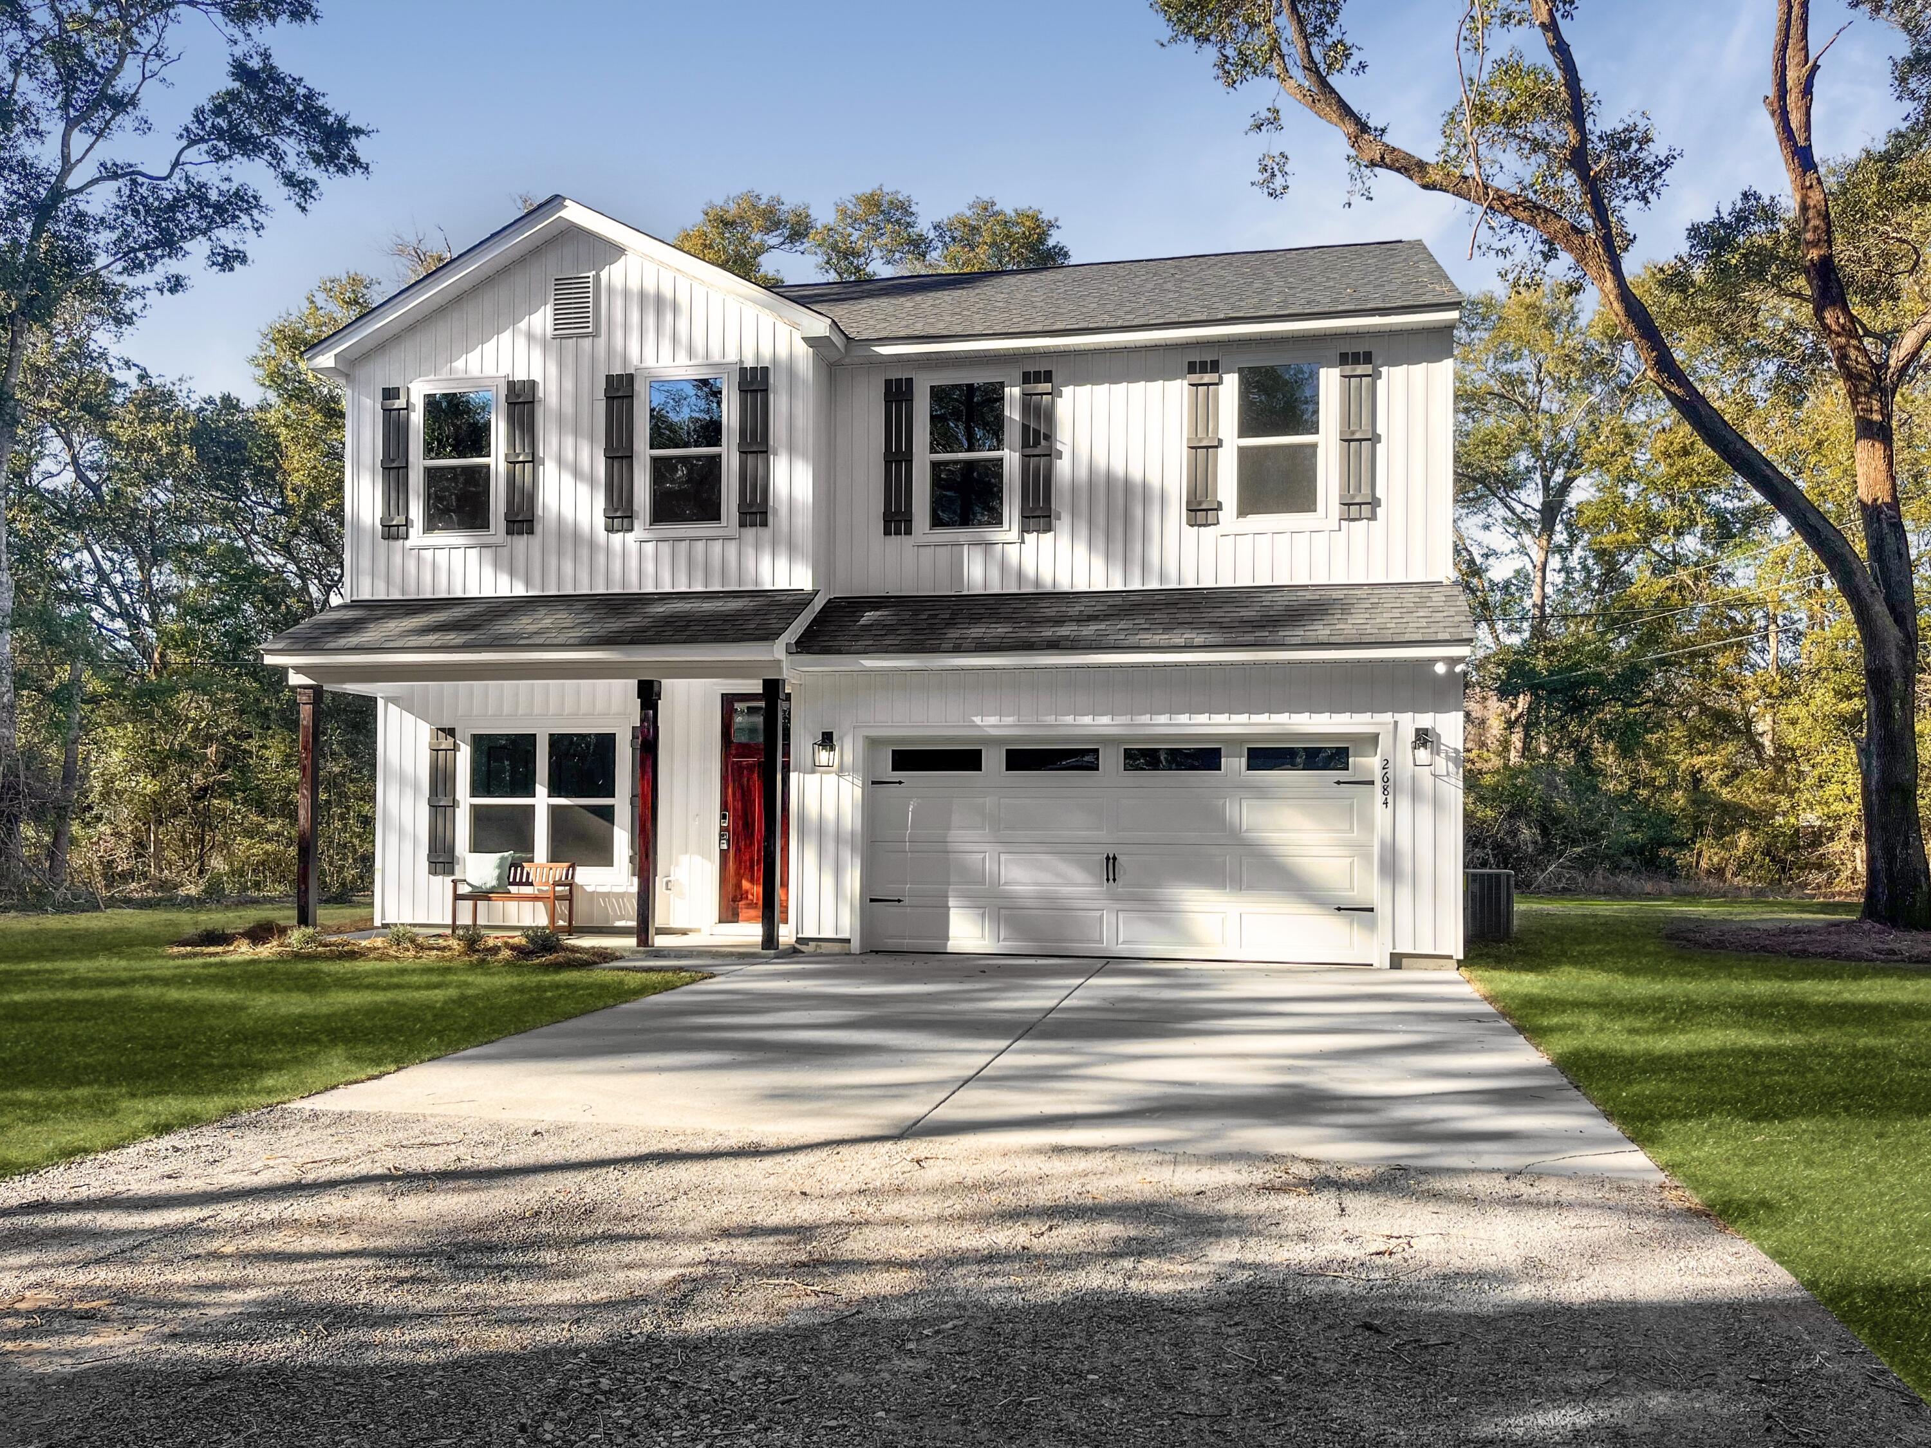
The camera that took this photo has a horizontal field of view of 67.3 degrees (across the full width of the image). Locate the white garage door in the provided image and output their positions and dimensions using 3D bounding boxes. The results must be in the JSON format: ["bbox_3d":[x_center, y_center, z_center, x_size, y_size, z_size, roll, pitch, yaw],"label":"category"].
[{"bbox_3d":[1.442,1.196,14.064,4.880,2.155,0.080,0,-2,12],"label":"white garage door"}]

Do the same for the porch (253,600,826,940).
[{"bbox_3d":[-4.248,0.436,14.829,5.525,3.581,1.865,0,-2,12],"label":"porch"}]

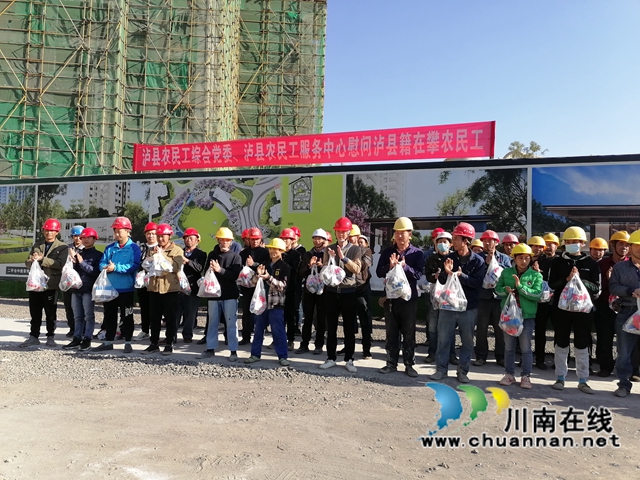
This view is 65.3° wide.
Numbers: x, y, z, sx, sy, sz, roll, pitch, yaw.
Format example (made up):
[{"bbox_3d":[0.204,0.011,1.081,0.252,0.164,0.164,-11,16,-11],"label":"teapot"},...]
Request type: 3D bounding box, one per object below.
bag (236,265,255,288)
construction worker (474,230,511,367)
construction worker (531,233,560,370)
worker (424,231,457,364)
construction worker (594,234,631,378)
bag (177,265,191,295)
[{"bbox_3d":[-1.075,0.519,7.250,0.270,0.360,0.200,1,-2,14],"label":"bag"},{"bbox_3d":[2.130,0.727,6.200,0.520,1.674,0.440,1,-2,23],"label":"construction worker"},{"bbox_3d":[2.826,0.767,6.200,0.520,1.695,0.460,0,-2,29],"label":"construction worker"},{"bbox_3d":[1.609,0.761,6.573,0.520,1.730,0.440,1,-1,18],"label":"worker"},{"bbox_3d":[3.510,0.756,5.970,0.540,1.728,0.460,0,-2,27],"label":"construction worker"},{"bbox_3d":[-2.037,0.604,7.450,0.240,0.423,0.200,0,-2,18],"label":"bag"}]

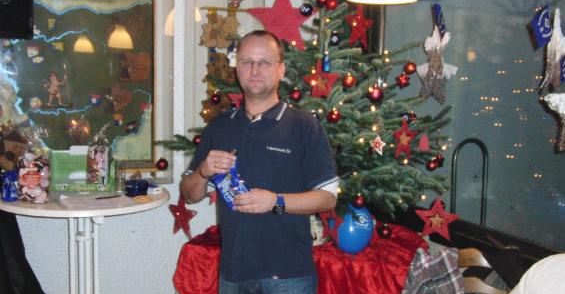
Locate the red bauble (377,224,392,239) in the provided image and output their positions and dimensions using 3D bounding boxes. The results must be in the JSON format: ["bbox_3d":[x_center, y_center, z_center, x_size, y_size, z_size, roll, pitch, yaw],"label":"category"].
[{"bbox_3d":[0.477,0.392,2.800,0.062,0.069,0.062,1,6,0],"label":"red bauble"}]

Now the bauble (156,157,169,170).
[{"bbox_3d":[-0.635,0.088,3.200,0.060,0.068,0.060,1,6,0],"label":"bauble"}]

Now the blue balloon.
[{"bbox_3d":[0.334,0.408,2.920,0.215,0.250,0.215,1,6,0],"label":"blue balloon"}]

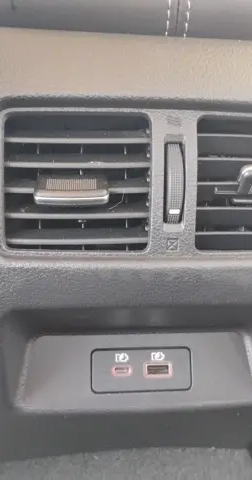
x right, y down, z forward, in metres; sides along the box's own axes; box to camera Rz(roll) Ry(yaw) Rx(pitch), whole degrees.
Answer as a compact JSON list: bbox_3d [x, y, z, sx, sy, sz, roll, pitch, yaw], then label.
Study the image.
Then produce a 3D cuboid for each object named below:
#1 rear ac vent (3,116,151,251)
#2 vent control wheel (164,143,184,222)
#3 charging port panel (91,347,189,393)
[{"bbox_3d":[-0.027,-0.031,0.280,0.078,0.073,0.028,0,6,-8],"label":"rear ac vent"},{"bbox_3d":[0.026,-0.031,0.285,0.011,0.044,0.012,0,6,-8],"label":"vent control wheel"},{"bbox_3d":[0.009,0.078,0.312,0.060,0.025,0.009,0,-5,-8],"label":"charging port panel"}]

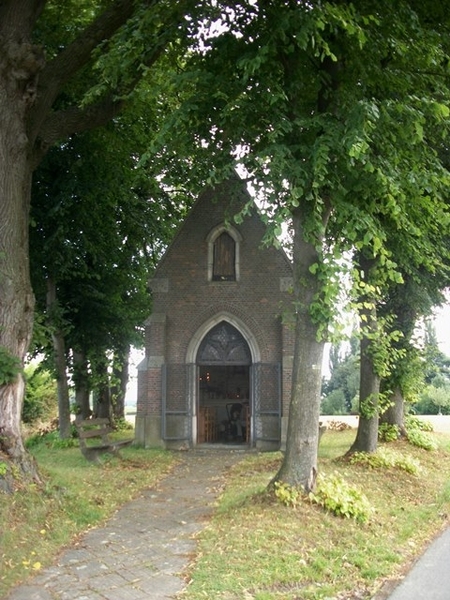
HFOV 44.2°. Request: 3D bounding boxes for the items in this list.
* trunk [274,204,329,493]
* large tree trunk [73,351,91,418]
[{"bbox_3d":[1.173,0.641,8.525,0.680,4.429,0.620,0,-10,0],"label":"trunk"},{"bbox_3d":[-4.663,2.946,18.268,0.520,2.700,0.520,0,-10,0],"label":"large tree trunk"}]

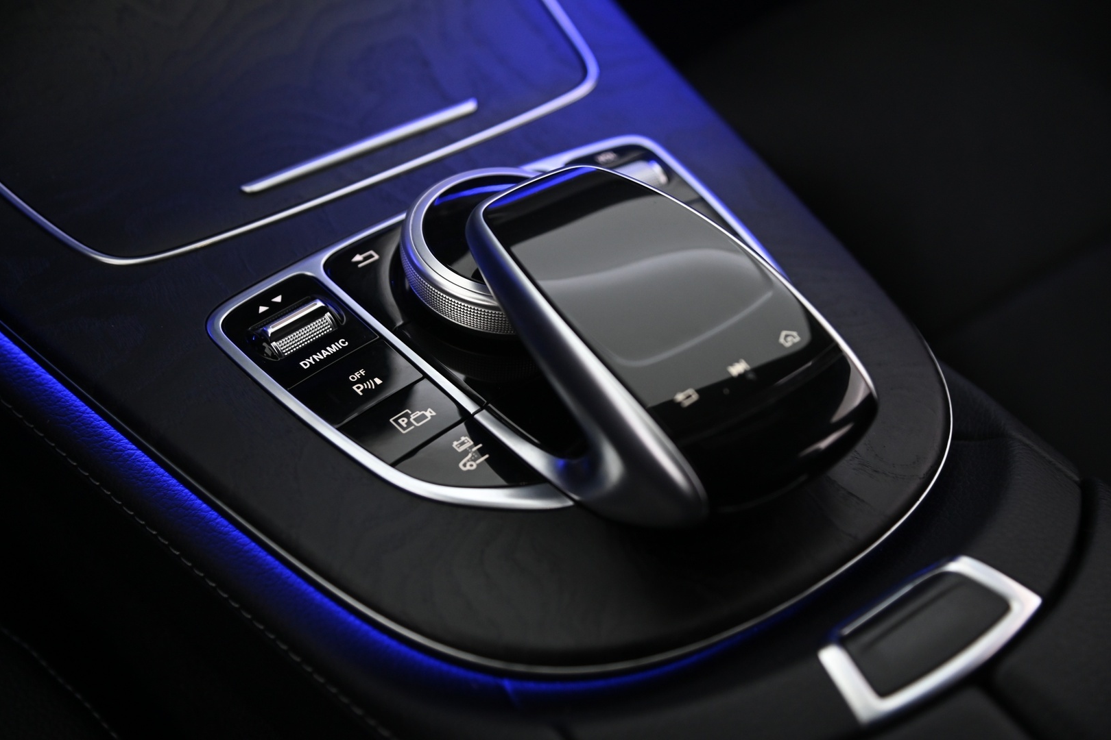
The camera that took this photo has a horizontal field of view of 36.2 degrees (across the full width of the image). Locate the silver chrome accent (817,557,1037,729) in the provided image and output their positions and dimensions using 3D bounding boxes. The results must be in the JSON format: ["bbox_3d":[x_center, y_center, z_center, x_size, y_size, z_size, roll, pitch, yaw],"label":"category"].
[{"bbox_3d":[0.081,0.059,0.376,0.057,0.009,0.022,-26,55,-29],"label":"silver chrome accent"}]

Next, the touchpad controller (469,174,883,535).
[{"bbox_3d":[0.022,-0.006,0.419,0.065,0.040,0.099,-26,55,-29],"label":"touchpad controller"}]

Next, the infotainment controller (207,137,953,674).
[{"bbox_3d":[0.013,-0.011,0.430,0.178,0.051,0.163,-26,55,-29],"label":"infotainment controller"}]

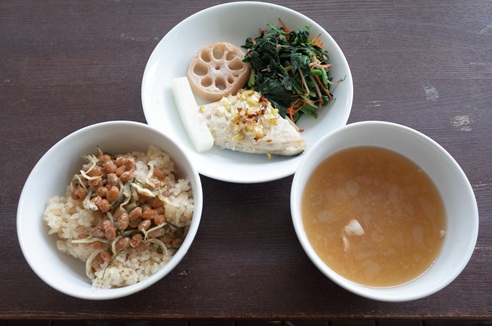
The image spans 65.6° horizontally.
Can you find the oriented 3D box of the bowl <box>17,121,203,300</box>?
[{"bbox_3d":[-0.106,0.043,0.331,0.145,0.066,0.145,0,68,0],"label":"bowl"}]

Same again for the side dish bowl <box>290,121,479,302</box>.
[{"bbox_3d":[0.107,0.043,0.329,0.145,0.066,0.145,0,68,0],"label":"side dish bowl"}]

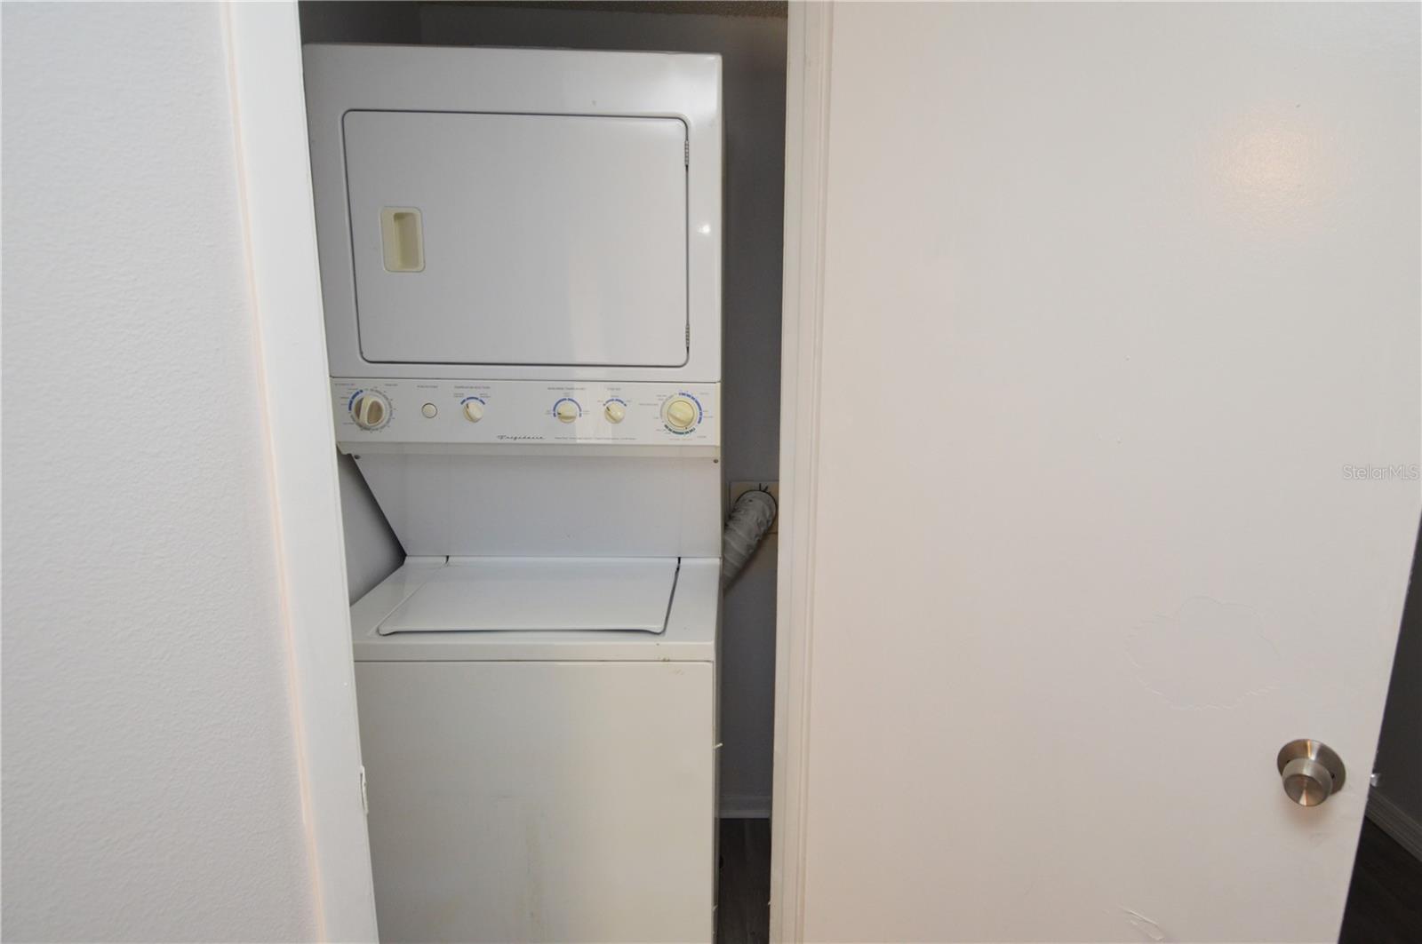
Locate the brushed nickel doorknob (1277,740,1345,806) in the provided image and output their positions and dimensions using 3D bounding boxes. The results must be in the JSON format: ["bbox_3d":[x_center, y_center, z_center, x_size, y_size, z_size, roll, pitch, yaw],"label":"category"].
[{"bbox_3d":[0.720,0.369,0.856,0.067,0.067,0.062,11,15,43],"label":"brushed nickel doorknob"}]

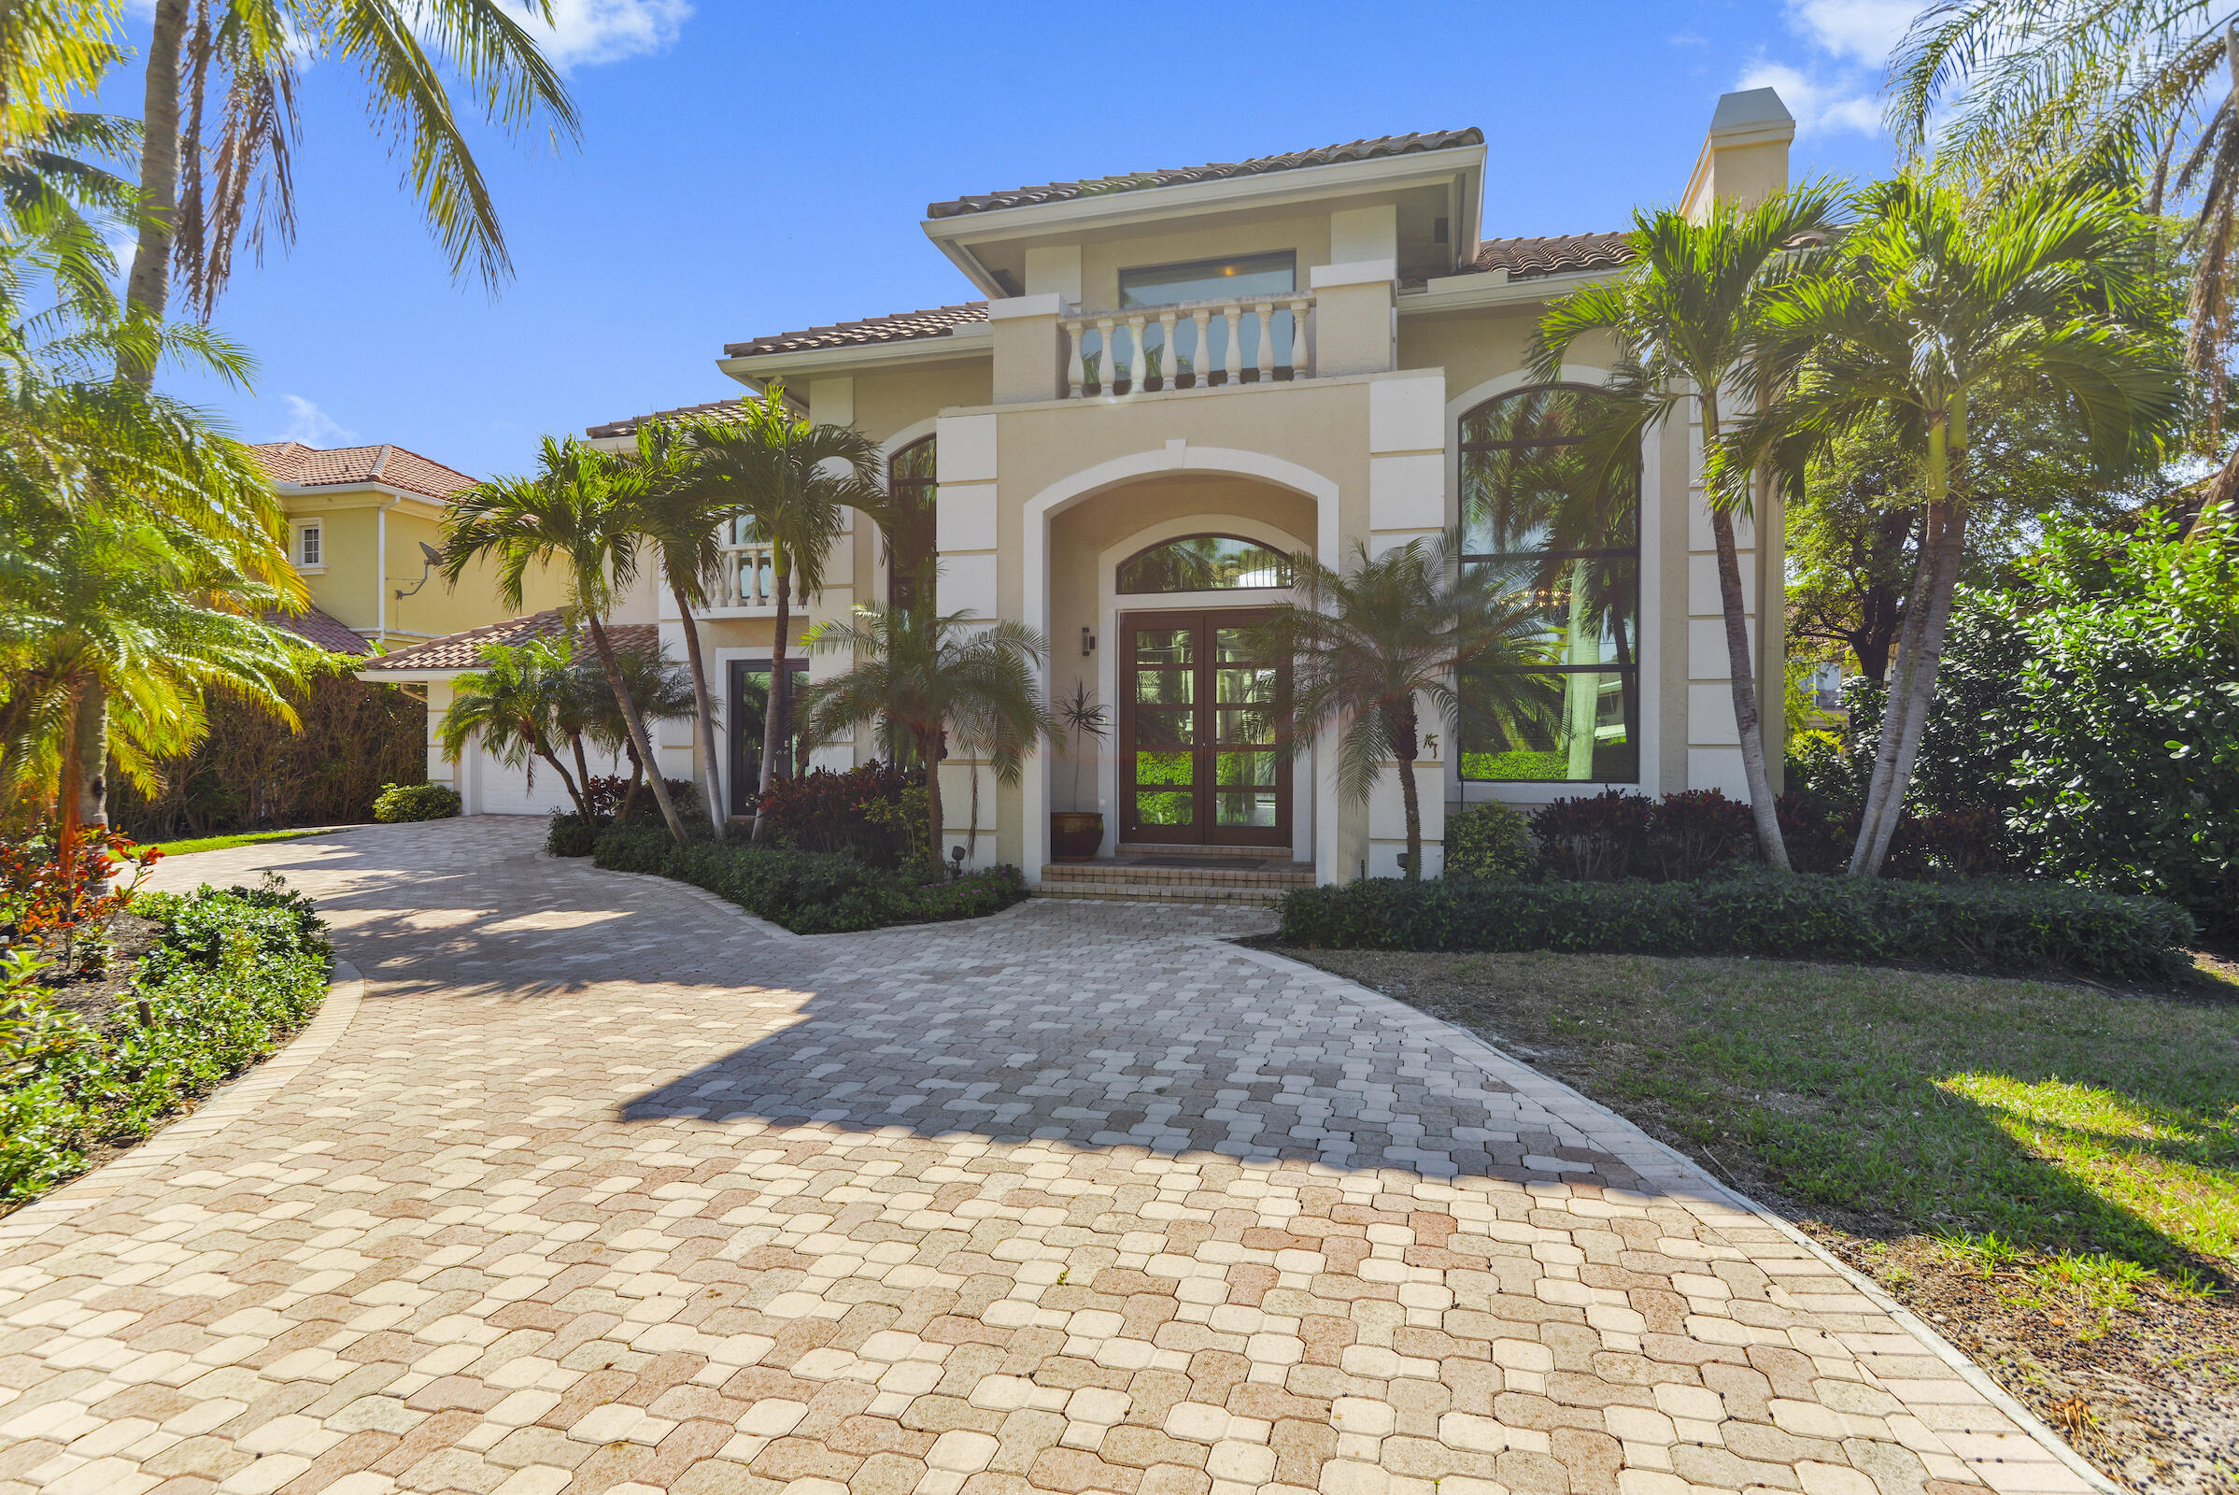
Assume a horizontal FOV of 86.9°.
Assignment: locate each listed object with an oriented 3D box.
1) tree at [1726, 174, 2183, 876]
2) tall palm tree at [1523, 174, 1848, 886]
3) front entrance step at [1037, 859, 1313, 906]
[{"bbox_3d":[6.450,-1.620,9.400,3.100,6.000,3.000,0,0,0],"label":"tree"},{"bbox_3d":[4.500,-1.600,9.500,2.300,5.950,2.300,0,0,0],"label":"tall palm tree"},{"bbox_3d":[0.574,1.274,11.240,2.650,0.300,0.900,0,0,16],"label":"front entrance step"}]

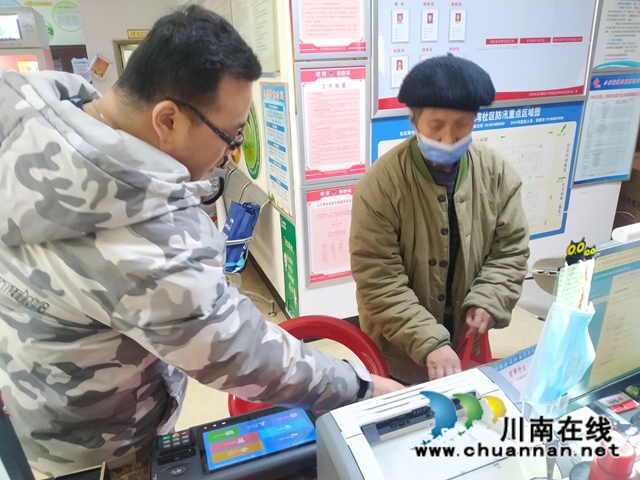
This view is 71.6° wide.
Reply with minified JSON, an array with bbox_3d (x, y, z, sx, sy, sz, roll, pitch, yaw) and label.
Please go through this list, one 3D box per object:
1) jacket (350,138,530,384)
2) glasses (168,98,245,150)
[{"bbox_3d":[0.350,0.063,1.300,0.520,0.750,0.420,0,24,7],"label":"jacket"},{"bbox_3d":[-0.189,-0.167,0.627,0.138,0.046,0.142,38,0,-27],"label":"glasses"}]

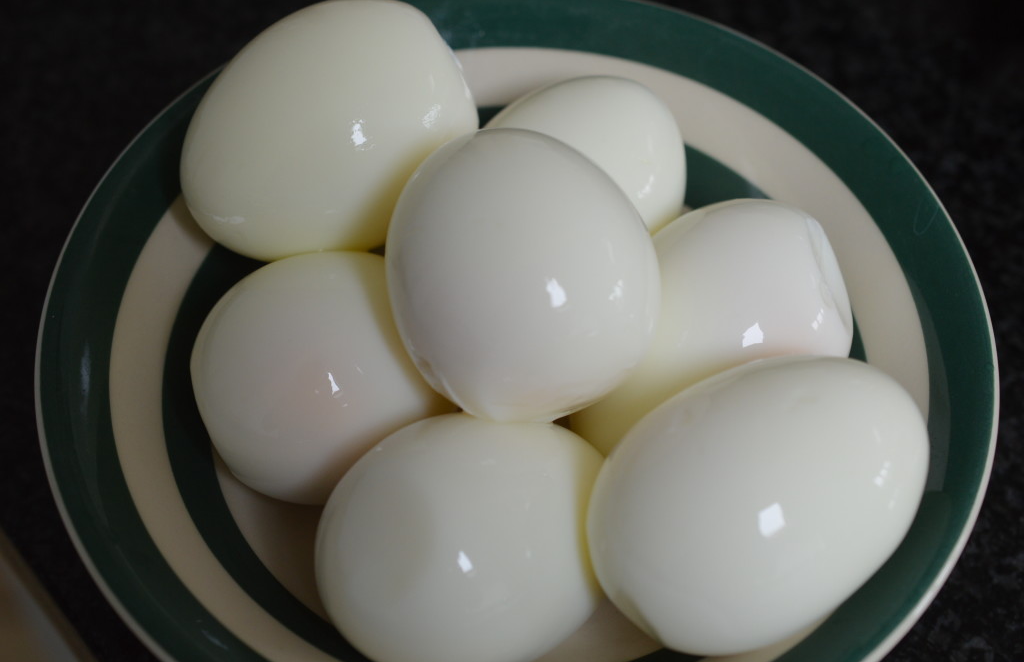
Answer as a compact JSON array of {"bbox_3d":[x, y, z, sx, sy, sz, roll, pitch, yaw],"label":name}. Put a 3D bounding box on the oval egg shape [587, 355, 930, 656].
[{"bbox_3d":[0.038,0.026,0.266,0.058,0.041,0.041,-31,61,-8],"label":"oval egg shape"}]

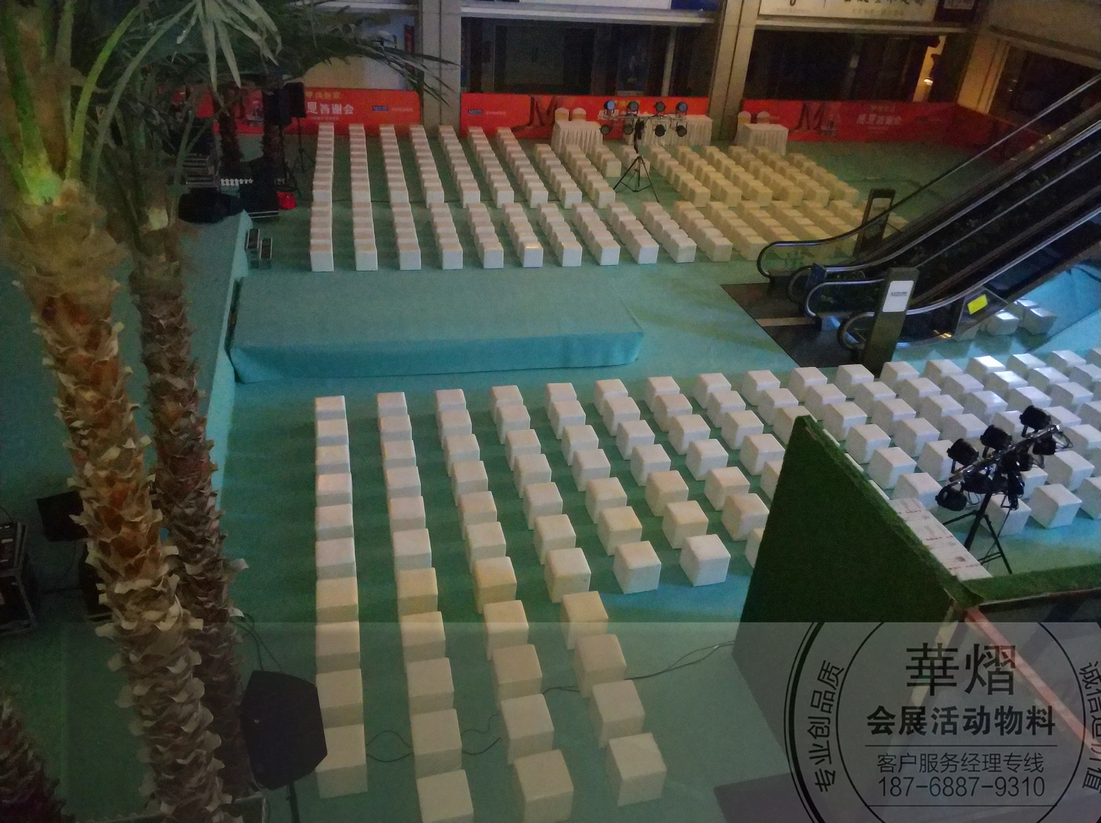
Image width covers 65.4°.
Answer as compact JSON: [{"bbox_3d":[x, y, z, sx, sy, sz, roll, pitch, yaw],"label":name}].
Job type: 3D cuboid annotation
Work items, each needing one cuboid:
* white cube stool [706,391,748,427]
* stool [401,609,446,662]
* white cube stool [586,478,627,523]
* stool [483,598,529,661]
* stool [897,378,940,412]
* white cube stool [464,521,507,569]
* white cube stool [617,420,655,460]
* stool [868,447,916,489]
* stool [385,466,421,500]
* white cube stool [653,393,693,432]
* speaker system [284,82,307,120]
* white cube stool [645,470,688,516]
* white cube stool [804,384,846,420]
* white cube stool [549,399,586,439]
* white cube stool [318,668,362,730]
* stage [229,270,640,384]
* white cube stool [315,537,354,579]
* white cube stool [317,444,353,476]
[{"bbox_3d":[2.688,-0.031,13.087,0.405,0.386,0.405,-4,33,-13],"label":"white cube stool"},{"bbox_3d":[-1.285,2.334,8.674,0.400,0.390,0.401,-4,33,-13],"label":"stool"},{"bbox_3d":[0.715,1.146,11.021,0.400,0.400,0.400,-4,34,-14],"label":"white cube stool"},{"bbox_3d":[-0.472,2.265,8.892,0.400,0.390,0.401,-4,33,-13],"label":"stool"},{"bbox_3d":[5.953,-0.265,13.826,0.400,0.395,0.400,-4,33,-14],"label":"stool"},{"bbox_3d":[-0.763,1.598,10.100,0.400,0.395,0.400,-4,33,-14],"label":"white cube stool"},{"bbox_3d":[1.215,0.408,12.258,0.400,0.395,0.402,-4,34,-14],"label":"white cube stool"},{"bbox_3d":[4.751,0.789,11.925,0.400,0.390,0.395,-6,34,-16],"label":"stool"},{"bbox_3d":[-1.844,0.988,10.798,0.400,0.395,0.400,-4,33,-14],"label":"stool"},{"bbox_3d":[1.828,0.024,12.763,0.400,0.390,0.395,-5,33,-15],"label":"white cube stool"},{"bbox_3d":[-6.125,-7.485,20.663,0.390,0.720,0.410,8,33,4],"label":"speaker system"},{"bbox_3d":[1.526,1.073,11.251,0.400,0.395,0.400,-5,33,-15],"label":"white cube stool"},{"bbox_3d":[4.301,-0.156,13.434,0.400,0.395,0.400,-5,33,-15],"label":"white cube stool"},{"bbox_3d":[0.262,0.123,12.585,0.400,0.395,0.400,-5,33,-15],"label":"white cube stool"},{"bbox_3d":[-1.934,2.689,7.909,0.400,0.385,0.400,-4,33,-13],"label":"white cube stool"},{"bbox_3d":[-1.867,-1.532,14.736,6.480,0.599,2.430,-3,33,-12],"label":"stage"},{"bbox_3d":[-2.408,1.733,9.677,0.405,0.386,0.405,-5,33,-14],"label":"white cube stool"},{"bbox_3d":[-2.827,0.730,11.195,0.400,0.395,0.400,-4,33,-13],"label":"white cube stool"}]

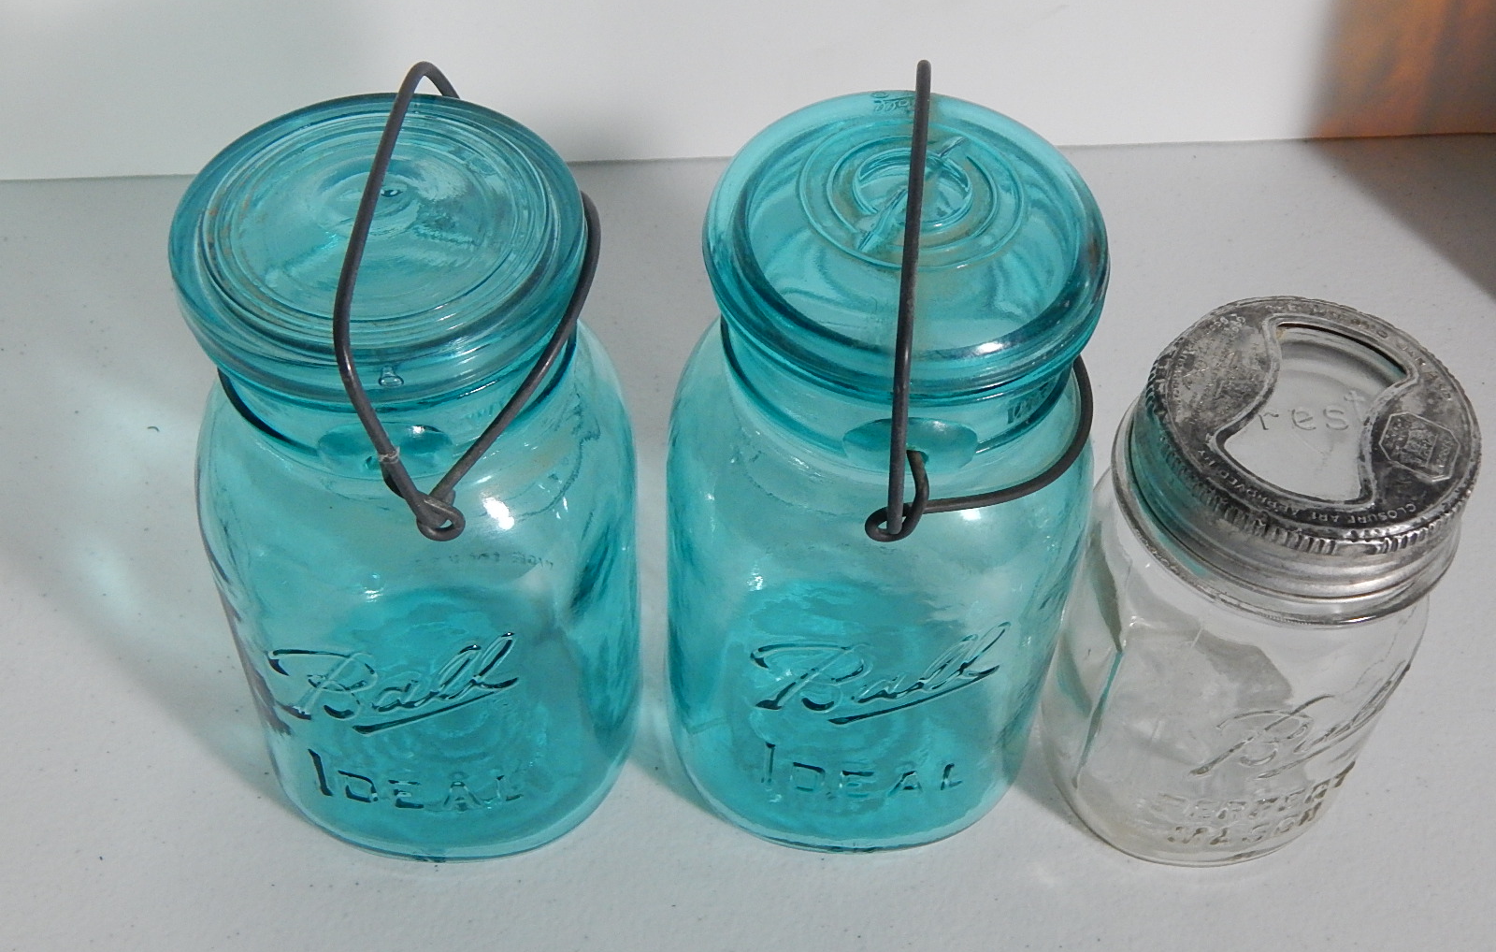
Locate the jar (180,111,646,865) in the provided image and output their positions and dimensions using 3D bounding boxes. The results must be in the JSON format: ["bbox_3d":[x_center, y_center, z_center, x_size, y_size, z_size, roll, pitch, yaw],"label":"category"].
[{"bbox_3d":[-0.076,0.004,0.435,0.100,0.188,0.100,1,49,-1],"label":"jar"}]

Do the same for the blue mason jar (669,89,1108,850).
[{"bbox_3d":[0.031,0.002,0.440,0.100,0.189,0.100,1,49,-1],"label":"blue mason jar"}]

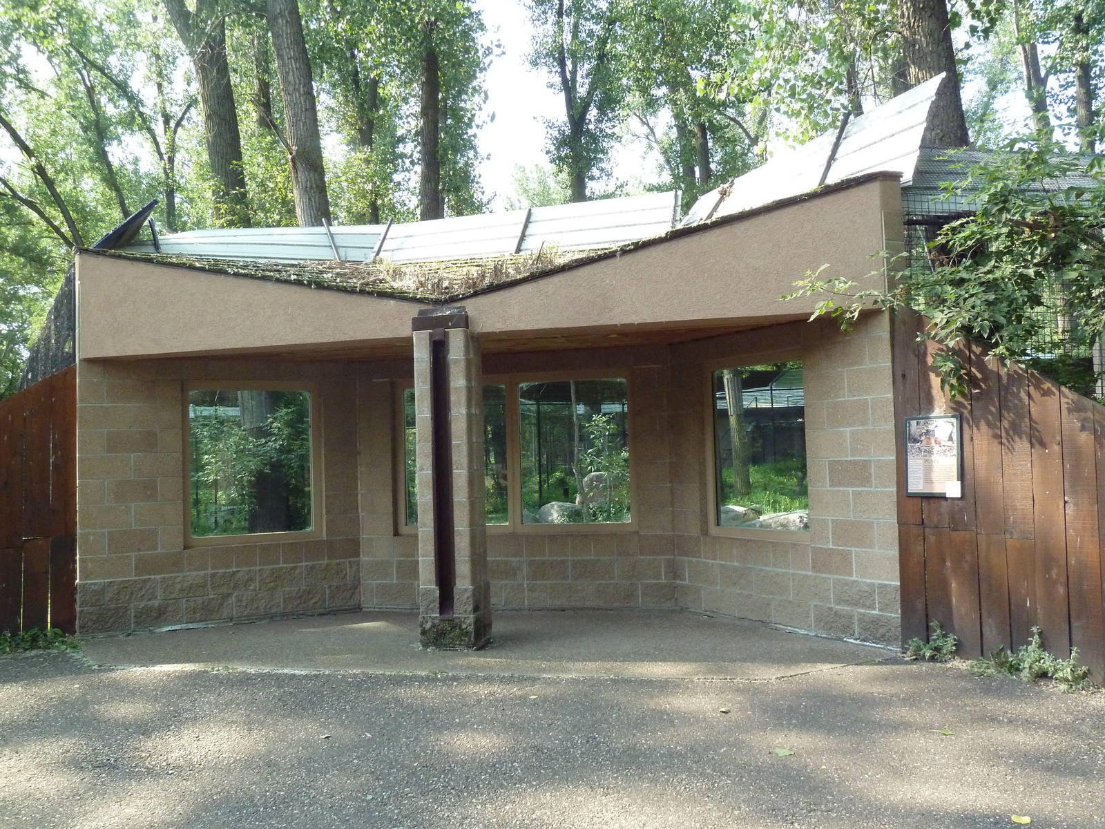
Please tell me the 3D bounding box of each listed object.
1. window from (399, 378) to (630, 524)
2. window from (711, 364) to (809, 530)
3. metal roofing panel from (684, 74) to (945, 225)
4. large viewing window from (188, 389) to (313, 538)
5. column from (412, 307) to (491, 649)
[{"bbox_3d":[-0.352,0.354,9.173,2.097,1.261,0.100,-2,-2,13],"label":"window"},{"bbox_3d":[1.590,0.257,7.953,0.100,1.259,1.043,0,-3,-30],"label":"window"},{"bbox_3d":[1.855,-1.801,8.136,0.060,0.963,2.800,33,-21,-21],"label":"metal roofing panel"},{"bbox_3d":[-2.638,0.421,9.017,1.065,1.267,0.100,0,-3,-32],"label":"large viewing window"},{"bbox_3d":[-0.729,0.444,7.456,0.415,2.430,0.420,-2,-2,12],"label":"column"}]

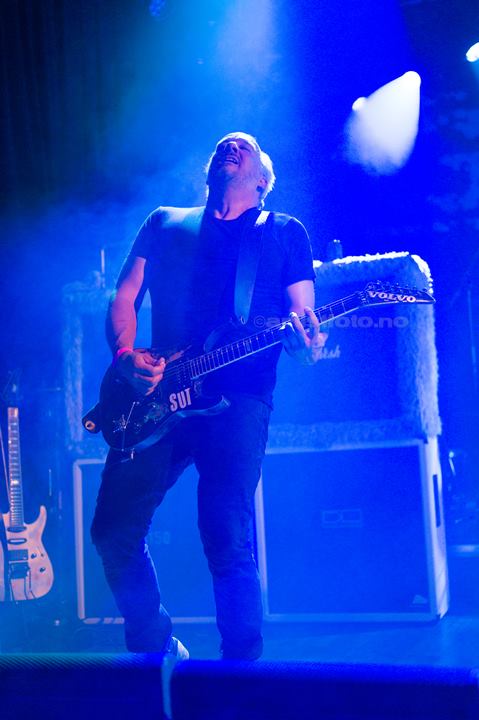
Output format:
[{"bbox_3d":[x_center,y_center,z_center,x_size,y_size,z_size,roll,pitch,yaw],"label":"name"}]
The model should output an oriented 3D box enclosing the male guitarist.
[{"bbox_3d":[-0.103,0.145,3.000,0.680,1.680,0.560,-4,-7,12],"label":"male guitarist"}]

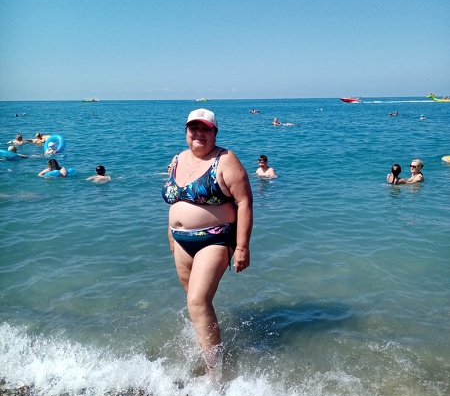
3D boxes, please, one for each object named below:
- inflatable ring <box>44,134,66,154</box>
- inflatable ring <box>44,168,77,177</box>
[{"bbox_3d":[-5.045,-1.561,13.400,0.680,0.680,0.180,-5,5,-20],"label":"inflatable ring"},{"bbox_3d":[-3.498,-0.530,9.600,0.720,0.200,0.720,-5,13,-20],"label":"inflatable ring"}]

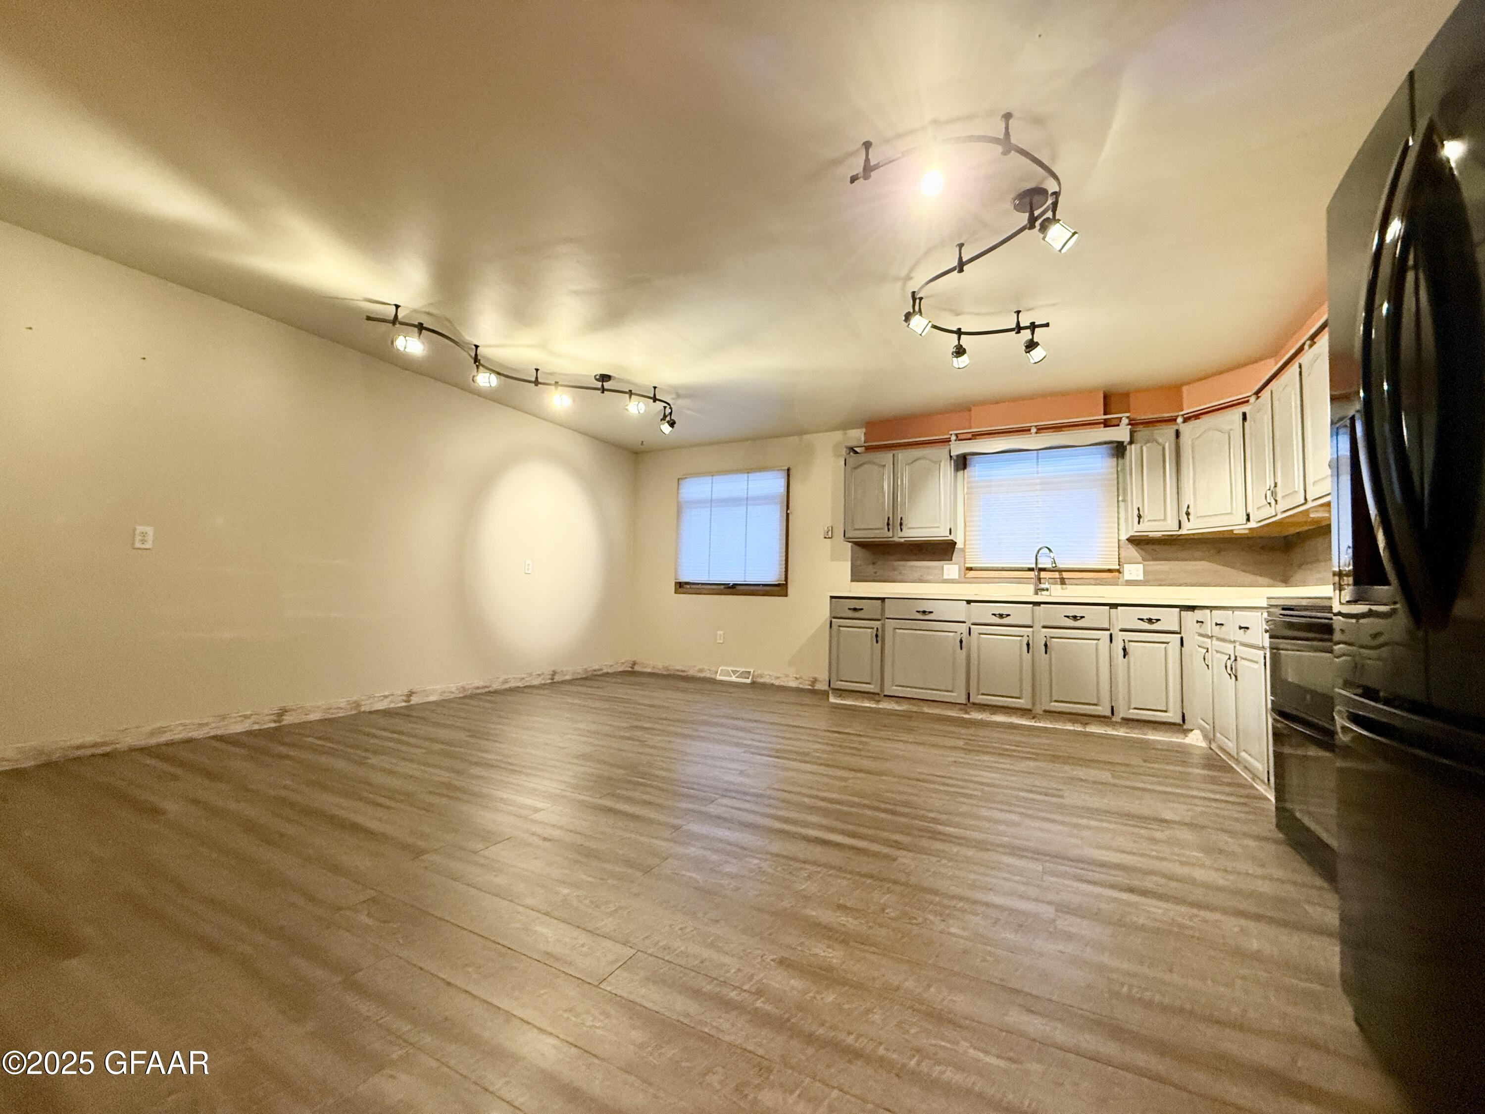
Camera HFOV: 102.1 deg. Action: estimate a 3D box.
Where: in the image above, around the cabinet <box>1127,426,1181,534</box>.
[{"bbox_3d":[3.037,-0.527,4.466,0.305,0.770,0.330,-1,-4,27],"label":"cabinet"}]

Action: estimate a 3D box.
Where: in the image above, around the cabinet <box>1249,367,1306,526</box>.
[{"bbox_3d":[3.182,-0.595,3.358,0.330,0.770,0.880,-1,-4,27],"label":"cabinet"}]

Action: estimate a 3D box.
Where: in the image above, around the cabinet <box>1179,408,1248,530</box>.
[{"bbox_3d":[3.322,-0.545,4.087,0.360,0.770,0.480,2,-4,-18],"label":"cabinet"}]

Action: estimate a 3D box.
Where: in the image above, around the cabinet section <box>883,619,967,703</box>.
[{"bbox_3d":[1.520,0.816,4.868,0.619,0.604,0.500,0,-4,27],"label":"cabinet section"}]

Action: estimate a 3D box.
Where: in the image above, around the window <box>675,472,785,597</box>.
[{"bbox_3d":[-0.132,-0.293,6.215,1.270,1.160,0.050,-1,-4,27],"label":"window"}]

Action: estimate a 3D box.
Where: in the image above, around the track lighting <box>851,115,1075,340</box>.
[{"bbox_3d":[1.018,-1.231,2.610,0.720,0.320,1.600,-1,-4,27],"label":"track lighting"}]

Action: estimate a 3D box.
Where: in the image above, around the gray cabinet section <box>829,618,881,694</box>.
[{"bbox_3d":[1.032,0.820,5.117,0.421,0.581,0.500,0,-4,27],"label":"gray cabinet section"}]

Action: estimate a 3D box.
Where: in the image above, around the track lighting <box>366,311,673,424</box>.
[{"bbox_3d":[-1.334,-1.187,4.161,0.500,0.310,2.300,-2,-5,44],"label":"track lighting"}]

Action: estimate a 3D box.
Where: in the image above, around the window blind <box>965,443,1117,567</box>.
[{"bbox_3d":[2.425,-0.410,4.931,1.140,1.030,0.050,-1,-4,27],"label":"window blind"}]

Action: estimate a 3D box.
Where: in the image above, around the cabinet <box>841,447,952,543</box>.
[{"bbox_3d":[1.394,-0.509,5.299,0.910,0.770,0.330,-1,-4,27],"label":"cabinet"}]

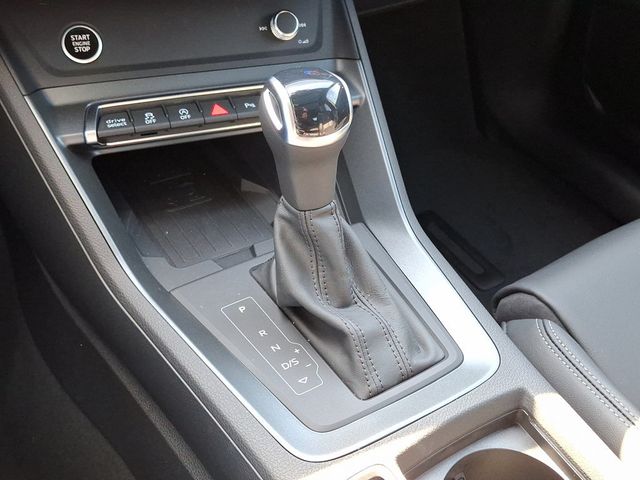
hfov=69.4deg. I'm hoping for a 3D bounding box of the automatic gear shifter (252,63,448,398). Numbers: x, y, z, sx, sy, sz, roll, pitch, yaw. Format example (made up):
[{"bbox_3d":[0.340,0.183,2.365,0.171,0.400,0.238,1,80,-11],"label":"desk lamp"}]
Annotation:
[{"bbox_3d":[0.018,-0.022,0.316,0.104,0.150,0.175,-16,43,-26],"label":"automatic gear shifter"}]

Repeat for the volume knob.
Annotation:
[{"bbox_3d":[-0.039,-0.237,0.513,0.031,0.031,0.014,-16,0,-26],"label":"volume knob"}]

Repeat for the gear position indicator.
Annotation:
[{"bbox_3d":[-0.032,0.069,0.314,0.026,0.004,0.092,-24,47,-33],"label":"gear position indicator"}]

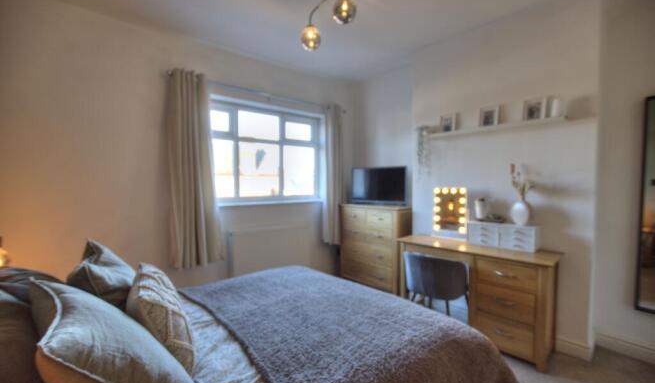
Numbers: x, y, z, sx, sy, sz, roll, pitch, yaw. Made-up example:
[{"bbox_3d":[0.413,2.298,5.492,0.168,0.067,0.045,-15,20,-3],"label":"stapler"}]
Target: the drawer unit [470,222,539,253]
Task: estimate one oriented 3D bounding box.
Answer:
[{"bbox_3d":[1.450,0.364,2.274,0.180,0.196,0.455,-2,2,-45],"label":"drawer unit"}]

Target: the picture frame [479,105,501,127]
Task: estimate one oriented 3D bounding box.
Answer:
[{"bbox_3d":[1.393,-0.641,2.343,0.030,0.160,0.145,-2,2,-45],"label":"picture frame"}]

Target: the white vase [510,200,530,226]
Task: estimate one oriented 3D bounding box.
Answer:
[{"bbox_3d":[1.543,0.170,2.182,0.142,0.200,0.142,-2,2,-45],"label":"white vase"}]

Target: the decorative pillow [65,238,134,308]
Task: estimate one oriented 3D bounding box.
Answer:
[{"bbox_3d":[-1.139,0.441,1.400,0.150,0.390,0.420,-41,23,-27],"label":"decorative pillow"}]

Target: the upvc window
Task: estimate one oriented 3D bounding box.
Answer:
[{"bbox_3d":[-0.769,-0.418,3.265,1.620,1.120,0.100,-1,2,-37],"label":"upvc window"}]

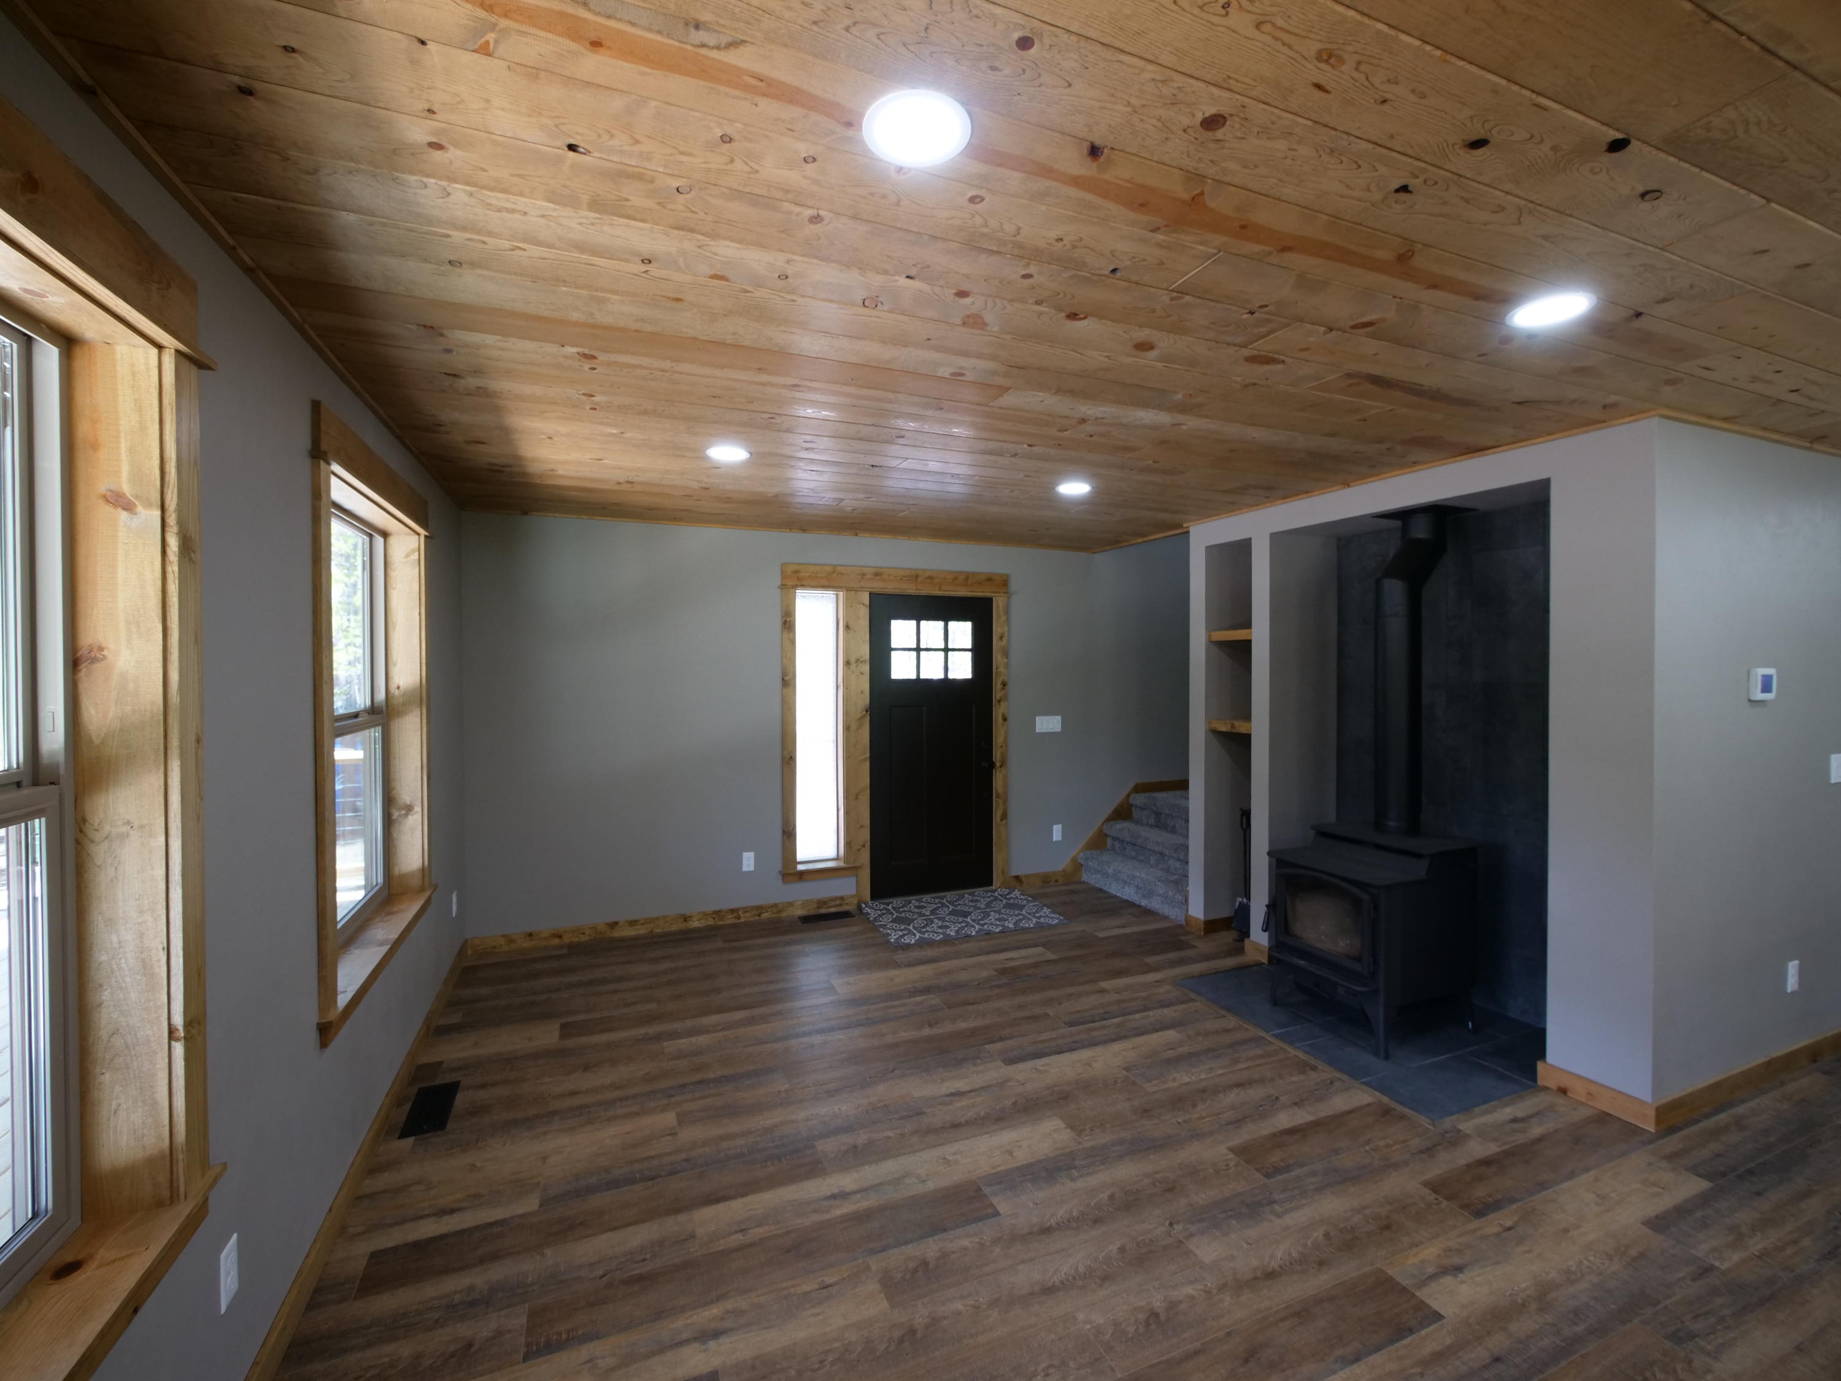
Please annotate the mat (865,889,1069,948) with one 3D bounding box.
[{"bbox_3d":[0.261,1.413,4.741,1.070,0.012,0.770,-1,1,-23],"label":"mat"}]

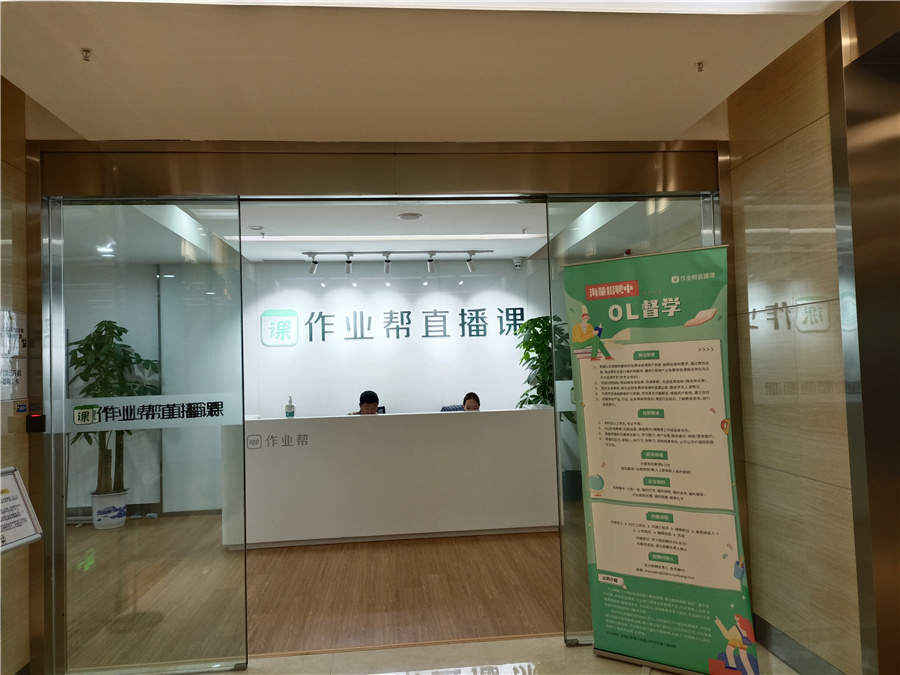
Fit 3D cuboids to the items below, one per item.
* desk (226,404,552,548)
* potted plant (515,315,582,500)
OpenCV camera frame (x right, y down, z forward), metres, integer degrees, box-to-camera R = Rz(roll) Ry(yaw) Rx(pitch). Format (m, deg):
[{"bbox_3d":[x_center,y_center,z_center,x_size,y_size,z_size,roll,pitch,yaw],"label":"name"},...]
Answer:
[{"bbox_3d":[-0.510,1.259,6.104,2.997,1.108,0.700,-2,-2,-6],"label":"desk"},{"bbox_3d":[1.140,0.781,7.151,0.860,2.050,0.760,-2,-2,-6],"label":"potted plant"}]

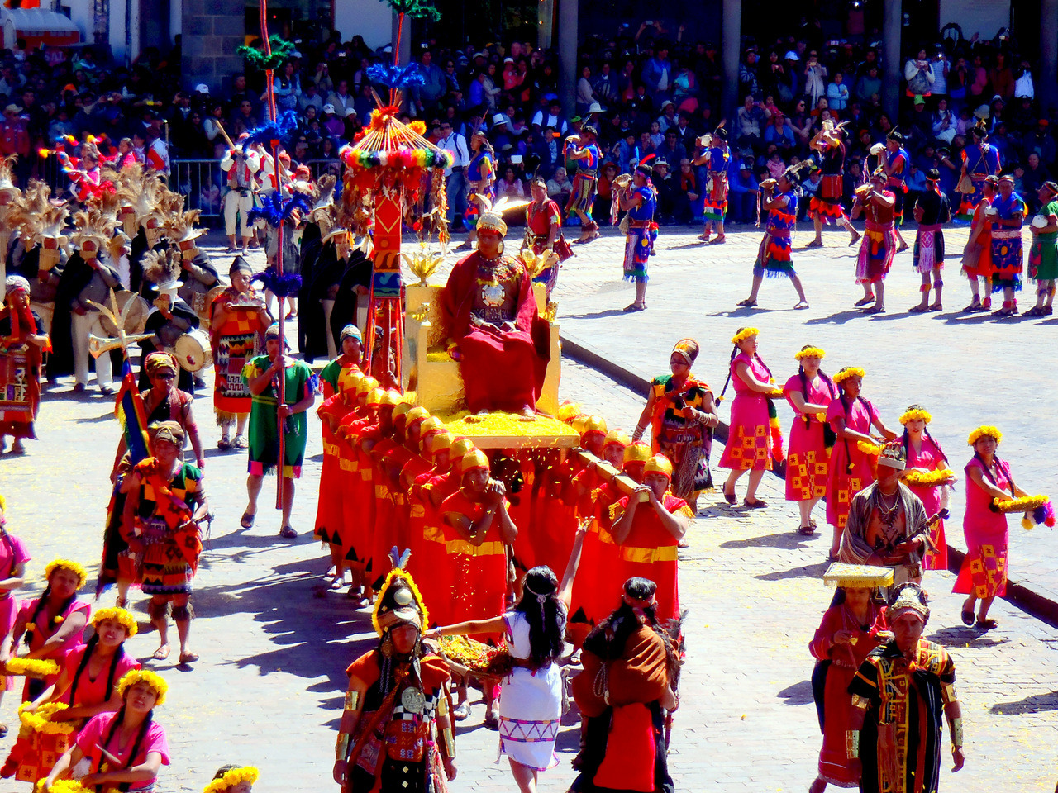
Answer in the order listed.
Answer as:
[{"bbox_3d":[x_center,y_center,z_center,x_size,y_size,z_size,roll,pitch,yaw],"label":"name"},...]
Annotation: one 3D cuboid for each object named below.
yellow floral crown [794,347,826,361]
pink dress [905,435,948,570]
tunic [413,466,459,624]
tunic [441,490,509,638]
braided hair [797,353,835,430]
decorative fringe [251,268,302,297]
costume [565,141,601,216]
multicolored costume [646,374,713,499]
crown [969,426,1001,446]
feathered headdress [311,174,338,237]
[{"bbox_3d":[2.335,-0.361,35.600,0.250,0.100,0.250,-9,7,-11],"label":"yellow floral crown"},{"bbox_3d":[2.963,0.804,32.400,0.430,1.030,0.340,-1,8,-10],"label":"pink dress"},{"bbox_3d":[-0.542,1.082,28.800,0.480,1.100,0.360,-2,8,-12],"label":"tunic"},{"bbox_3d":[-0.346,1.120,27.800,0.460,1.060,0.340,-1,7,-10],"label":"tunic"},{"bbox_3d":[2.370,-0.044,35.200,0.280,0.620,0.230,-3,8,-22],"label":"braided hair"},{"bbox_3d":[-2.119,-0.954,35.900,0.410,0.240,0.380,0,7,0],"label":"decorative fringe"},{"bbox_3d":[0.774,-3.115,61.200,0.420,1.060,0.440,-2,8,-21],"label":"costume"},{"bbox_3d":[1.262,0.335,35.800,0.530,1.050,0.380,2,7,12],"label":"multicolored costume"},{"bbox_3d":[3.398,0.286,31.900,0.260,0.115,0.250,0,7,0],"label":"crown"},{"bbox_3d":[-2.257,-2.120,47.200,0.300,0.640,0.320,-4,8,-30],"label":"feathered headdress"}]

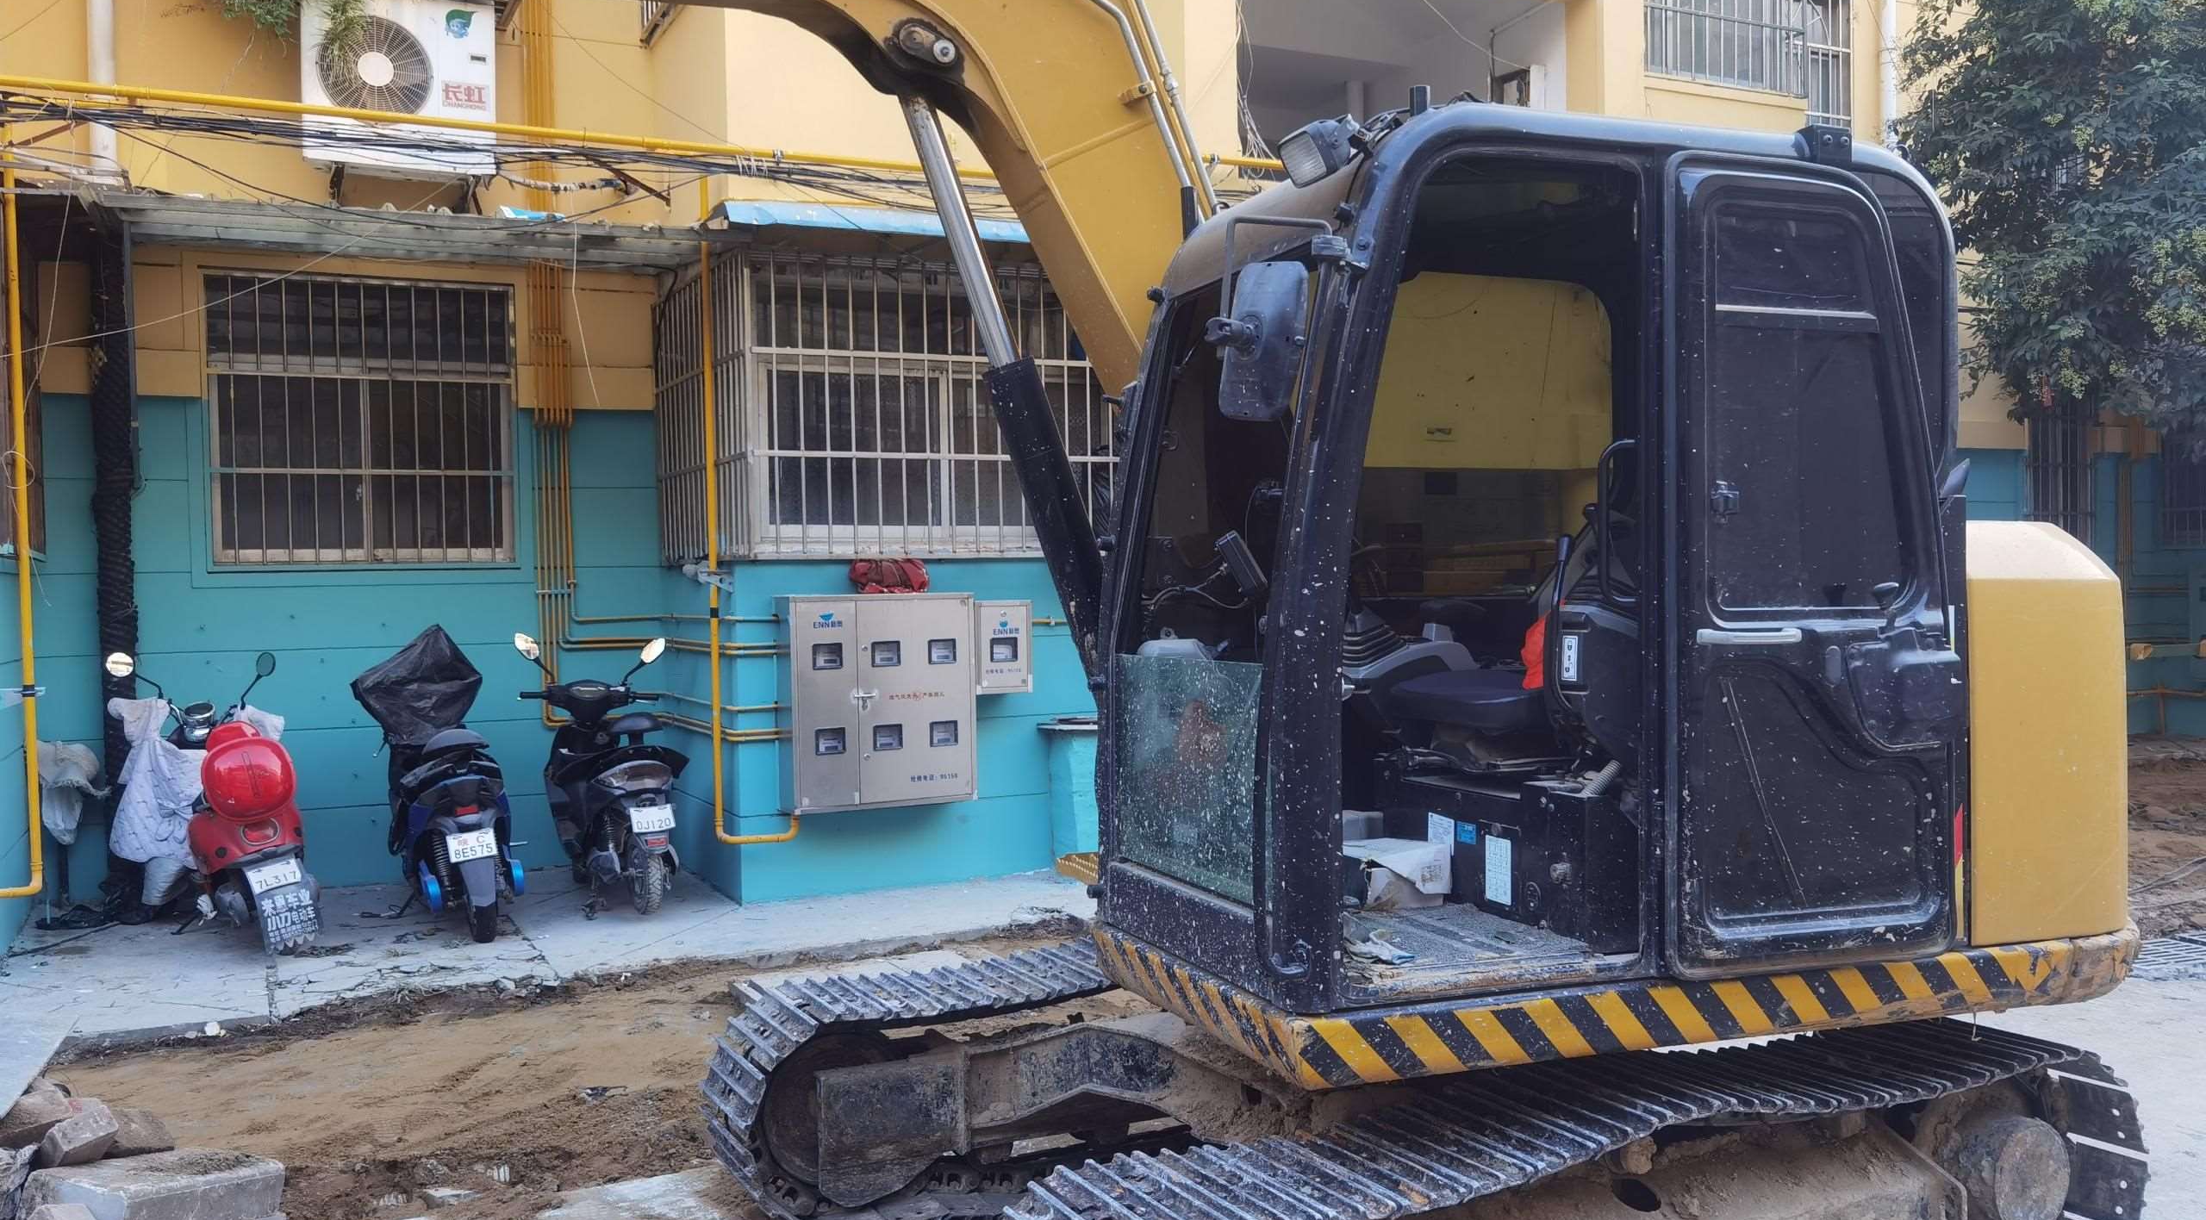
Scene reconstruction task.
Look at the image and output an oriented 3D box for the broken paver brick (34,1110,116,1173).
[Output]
[{"bbox_3d":[-2.436,1.258,4.080,0.132,0.070,0.085,-19,25,-3],"label":"broken paver brick"}]

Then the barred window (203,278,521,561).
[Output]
[{"bbox_3d":[-3.924,-0.992,9.174,1.488,1.504,0.130,-2,2,-26],"label":"barred window"}]

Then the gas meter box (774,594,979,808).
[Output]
[{"bbox_3d":[-1.125,0.451,8.589,0.946,1.041,0.267,-2,2,-26],"label":"gas meter box"}]

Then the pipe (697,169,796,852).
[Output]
[{"bbox_3d":[-1.658,-0.459,8.168,0.425,3.170,0.163,-2,1,-29],"label":"pipe"}]

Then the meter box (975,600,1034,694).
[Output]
[{"bbox_3d":[-0.545,0.191,8.908,0.313,0.471,0.202,-2,2,-26],"label":"meter box"}]

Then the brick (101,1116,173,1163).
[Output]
[{"bbox_3d":[-2.356,1.281,4.200,0.175,0.058,0.100,-2,24,-30],"label":"brick"}]

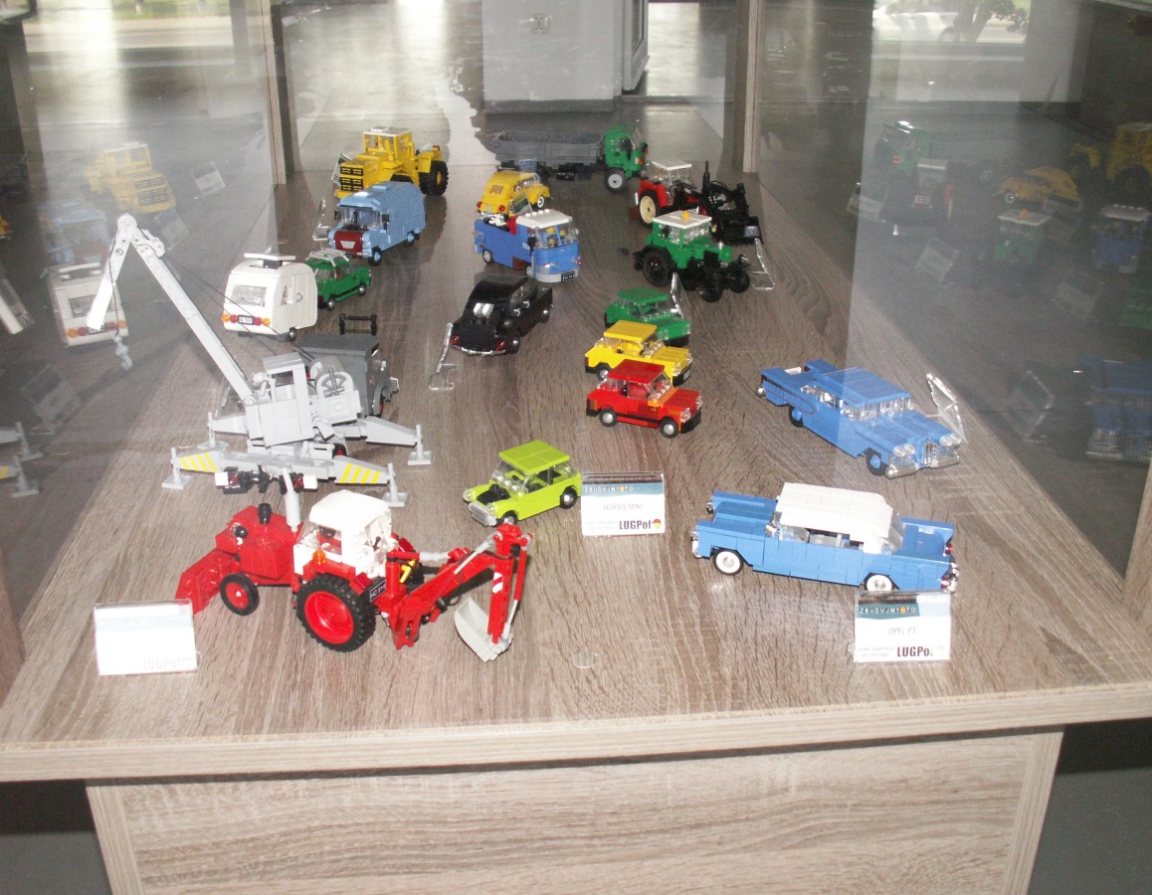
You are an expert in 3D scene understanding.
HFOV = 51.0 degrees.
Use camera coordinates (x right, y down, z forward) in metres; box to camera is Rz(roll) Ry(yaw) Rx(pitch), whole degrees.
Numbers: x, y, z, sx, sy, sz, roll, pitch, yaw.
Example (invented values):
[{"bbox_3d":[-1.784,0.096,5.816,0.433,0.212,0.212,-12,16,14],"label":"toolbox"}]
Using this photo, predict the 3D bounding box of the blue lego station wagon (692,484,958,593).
[{"bbox_3d":[0.148,0.052,0.718,0.152,0.047,0.048,8,28,15],"label":"blue lego station wagon"}]

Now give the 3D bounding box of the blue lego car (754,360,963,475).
[{"bbox_3d":[0.204,-0.030,0.884,0.051,0.042,0.158,-14,30,-25],"label":"blue lego car"}]

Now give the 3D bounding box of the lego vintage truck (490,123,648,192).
[{"bbox_3d":[-0.007,-0.367,1.518,0.188,0.072,0.066,4,26,8],"label":"lego vintage truck"}]

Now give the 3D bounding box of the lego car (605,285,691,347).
[{"bbox_3d":[0.062,-0.112,1.048,0.035,0.041,0.078,-18,32,-31],"label":"lego car"}]

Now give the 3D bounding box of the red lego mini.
[{"bbox_3d":[0.051,-0.036,0.880,0.077,0.040,0.037,11,28,22],"label":"red lego mini"}]

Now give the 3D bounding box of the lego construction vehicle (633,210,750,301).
[{"bbox_3d":[0.111,-0.188,1.167,0.117,0.069,0.054,23,35,38],"label":"lego construction vehicle"}]

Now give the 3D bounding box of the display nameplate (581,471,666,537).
[{"bbox_3d":[0.030,0.035,0.766,0.052,0.034,0.023,-1,27,-2],"label":"display nameplate"}]

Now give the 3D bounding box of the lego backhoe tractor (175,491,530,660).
[{"bbox_3d":[-0.126,0.060,0.660,0.199,0.087,0.062,11,29,21],"label":"lego backhoe tractor"}]

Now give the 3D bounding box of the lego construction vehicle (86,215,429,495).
[{"bbox_3d":[-0.186,-0.080,0.805,0.178,0.187,0.175,4,26,9],"label":"lego construction vehicle"}]

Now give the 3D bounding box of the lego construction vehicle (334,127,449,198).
[{"bbox_3d":[-0.222,-0.335,1.437,0.078,0.088,0.150,12,29,22],"label":"lego construction vehicle"}]

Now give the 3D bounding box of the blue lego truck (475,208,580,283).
[{"bbox_3d":[-0.044,-0.206,1.211,0.121,0.054,0.045,22,34,38],"label":"blue lego truck"}]

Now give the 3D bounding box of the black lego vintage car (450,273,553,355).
[{"bbox_3d":[-0.063,-0.118,1.034,0.047,0.051,0.131,9,27,17],"label":"black lego vintage car"}]

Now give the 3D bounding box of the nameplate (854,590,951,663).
[{"bbox_3d":[0.168,0.090,0.624,0.051,0.036,0.020,-1,26,-1],"label":"nameplate"}]

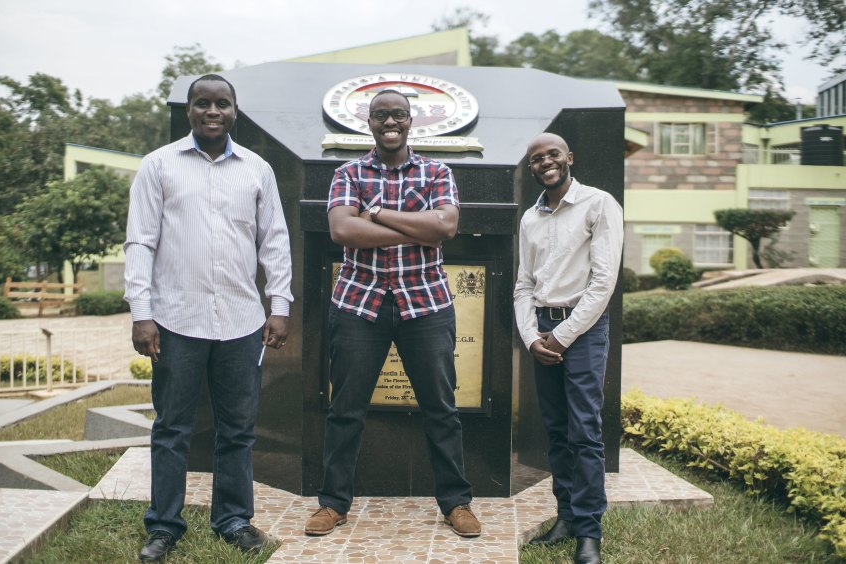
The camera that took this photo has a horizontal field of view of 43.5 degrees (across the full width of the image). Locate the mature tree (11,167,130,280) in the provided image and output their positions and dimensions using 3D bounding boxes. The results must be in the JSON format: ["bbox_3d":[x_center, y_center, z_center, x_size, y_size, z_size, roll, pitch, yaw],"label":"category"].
[{"bbox_3d":[-8.919,-1.253,26.974,3.157,3.353,3.100,0,3,0],"label":"mature tree"}]

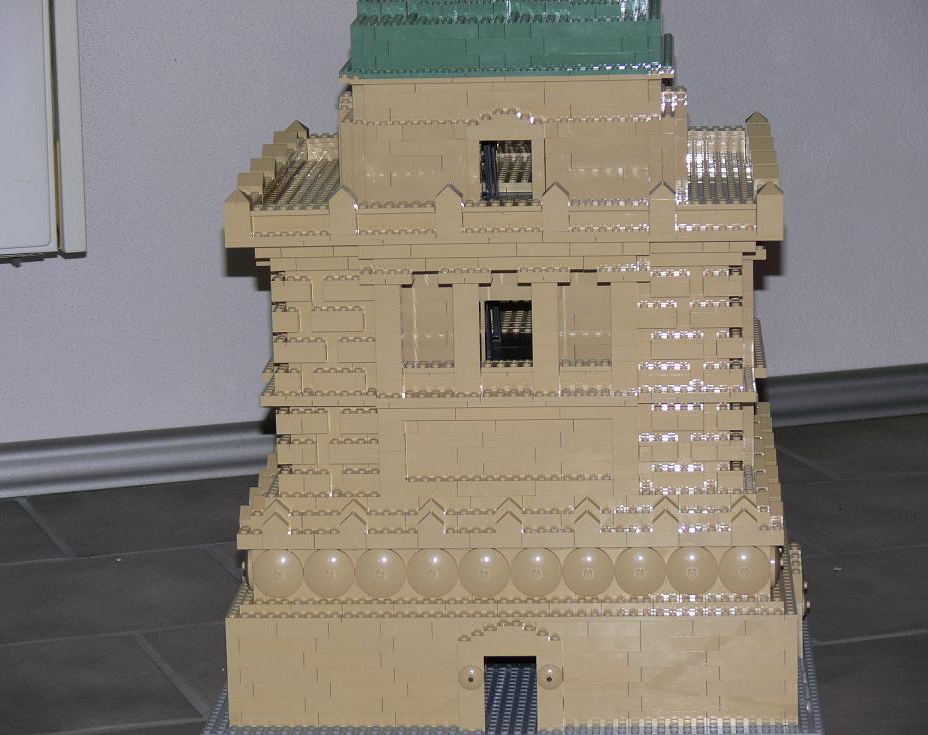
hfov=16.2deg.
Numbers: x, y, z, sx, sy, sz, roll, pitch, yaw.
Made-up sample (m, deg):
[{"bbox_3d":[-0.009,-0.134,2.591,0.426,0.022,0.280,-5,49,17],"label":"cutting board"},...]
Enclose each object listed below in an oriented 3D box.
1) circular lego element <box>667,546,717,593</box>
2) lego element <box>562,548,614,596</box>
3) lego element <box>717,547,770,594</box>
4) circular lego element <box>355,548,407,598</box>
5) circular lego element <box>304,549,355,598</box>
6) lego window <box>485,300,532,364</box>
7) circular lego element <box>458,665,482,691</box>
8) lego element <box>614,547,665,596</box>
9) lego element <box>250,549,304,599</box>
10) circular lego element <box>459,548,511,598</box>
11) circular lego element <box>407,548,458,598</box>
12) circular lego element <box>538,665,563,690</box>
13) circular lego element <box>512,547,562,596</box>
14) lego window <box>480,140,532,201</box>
[{"bbox_3d":[0.141,0.126,2.000,0.032,0.032,0.008,-1,12,4],"label":"circular lego element"},{"bbox_3d":[0.076,0.127,2.003,0.032,0.032,0.009,-1,12,4],"label":"lego element"},{"bbox_3d":[0.172,0.126,1.998,0.032,0.032,0.008,-1,12,4],"label":"lego element"},{"bbox_3d":[-0.051,0.128,2.011,0.032,0.032,0.009,-1,12,4],"label":"circular lego element"},{"bbox_3d":[-0.083,0.128,2.014,0.032,0.032,0.008,-1,12,4],"label":"circular lego element"},{"bbox_3d":[0.028,-0.022,2.011,0.031,0.039,0.010,-1,12,4],"label":"lego window"},{"bbox_3d":[0.005,0.191,1.999,0.016,0.016,0.005,-1,12,4],"label":"circular lego element"},{"bbox_3d":[0.108,0.126,2.001,0.032,0.032,0.009,-1,12,4],"label":"lego element"},{"bbox_3d":[-0.115,0.129,2.015,0.032,0.032,0.009,-1,12,4],"label":"lego element"},{"bbox_3d":[0.013,0.127,2.008,0.032,0.032,0.008,-1,12,4],"label":"circular lego element"},{"bbox_3d":[-0.020,0.128,2.009,0.032,0.032,0.009,-1,12,4],"label":"circular lego element"},{"bbox_3d":[0.052,0.191,1.995,0.016,0.016,0.005,-1,12,4],"label":"circular lego element"},{"bbox_3d":[0.045,0.127,2.006,0.032,0.032,0.008,-1,12,4],"label":"circular lego element"},{"bbox_3d":[0.027,-0.122,2.013,0.032,0.039,0.012,-1,12,4],"label":"lego window"}]

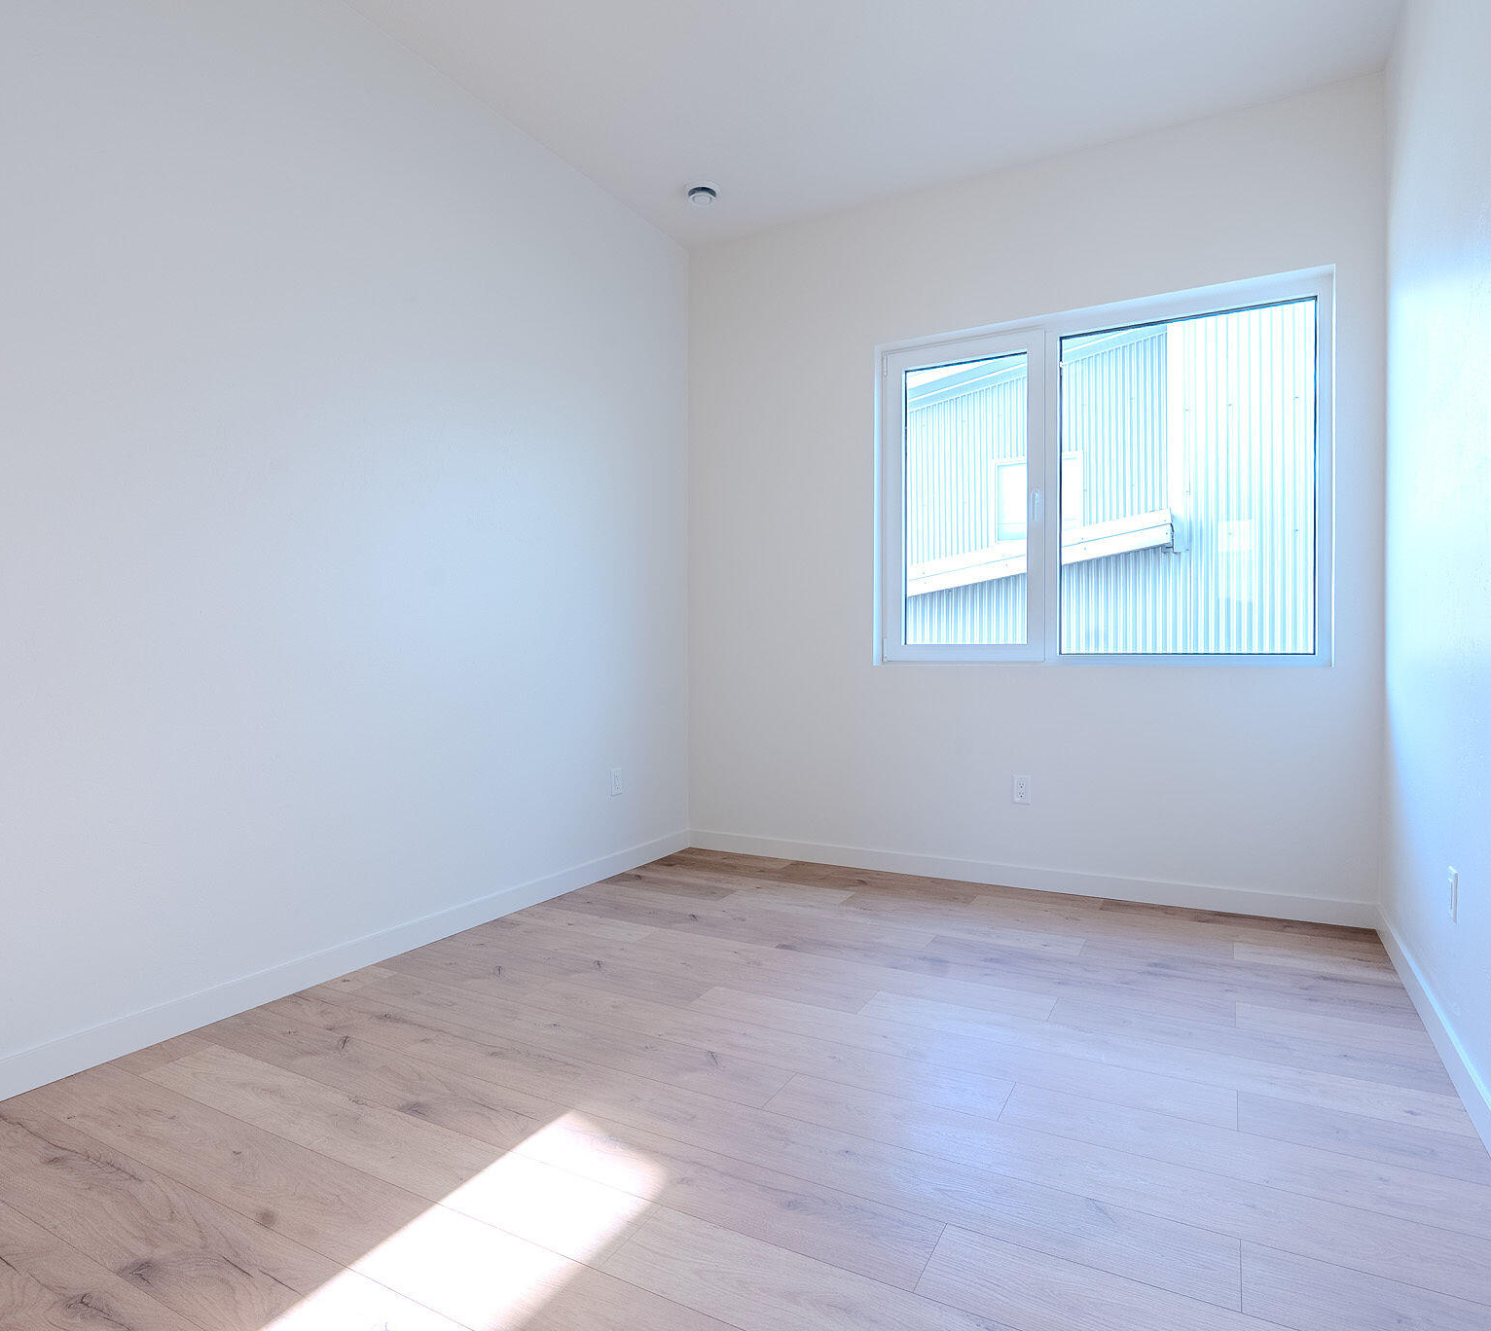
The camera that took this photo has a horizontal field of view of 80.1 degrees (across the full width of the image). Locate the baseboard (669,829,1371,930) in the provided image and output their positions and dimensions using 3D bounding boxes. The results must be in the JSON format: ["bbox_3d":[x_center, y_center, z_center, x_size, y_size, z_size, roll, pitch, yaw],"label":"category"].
[{"bbox_3d":[0.984,0.891,3.853,2.889,0.093,0.013,0,1,29],"label":"baseboard"}]

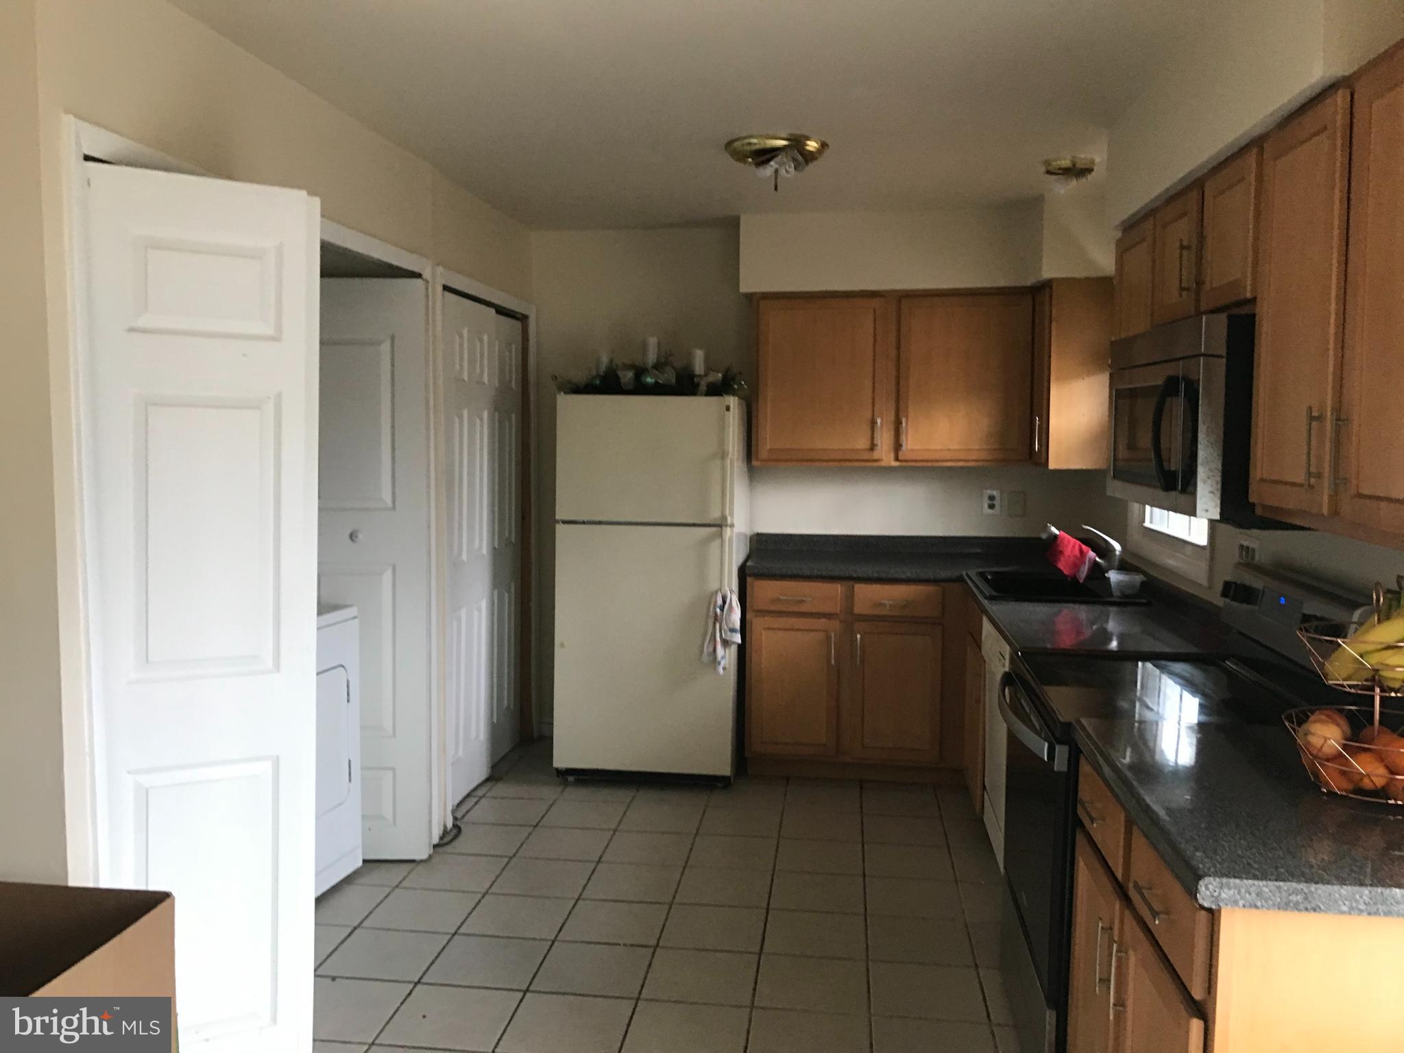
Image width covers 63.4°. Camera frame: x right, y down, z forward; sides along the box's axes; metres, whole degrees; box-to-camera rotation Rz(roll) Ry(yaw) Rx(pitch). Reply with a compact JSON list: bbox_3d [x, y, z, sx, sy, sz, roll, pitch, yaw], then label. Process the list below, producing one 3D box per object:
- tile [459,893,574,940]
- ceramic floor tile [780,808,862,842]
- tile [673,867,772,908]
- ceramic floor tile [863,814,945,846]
[{"bbox_3d":[-0.576,1.231,3.583,0.304,0.010,0.304,1,5,7],"label":"tile"},{"bbox_3d":[0.453,1.144,4.311,0.300,0.012,0.300,1,5,7],"label":"ceramic floor tile"},{"bbox_3d":[0.077,1.200,3.763,0.300,0.012,0.300,1,5,7],"label":"tile"},{"bbox_3d":[0.759,1.152,4.292,0.302,0.010,0.302,1,5,7],"label":"ceramic floor tile"}]

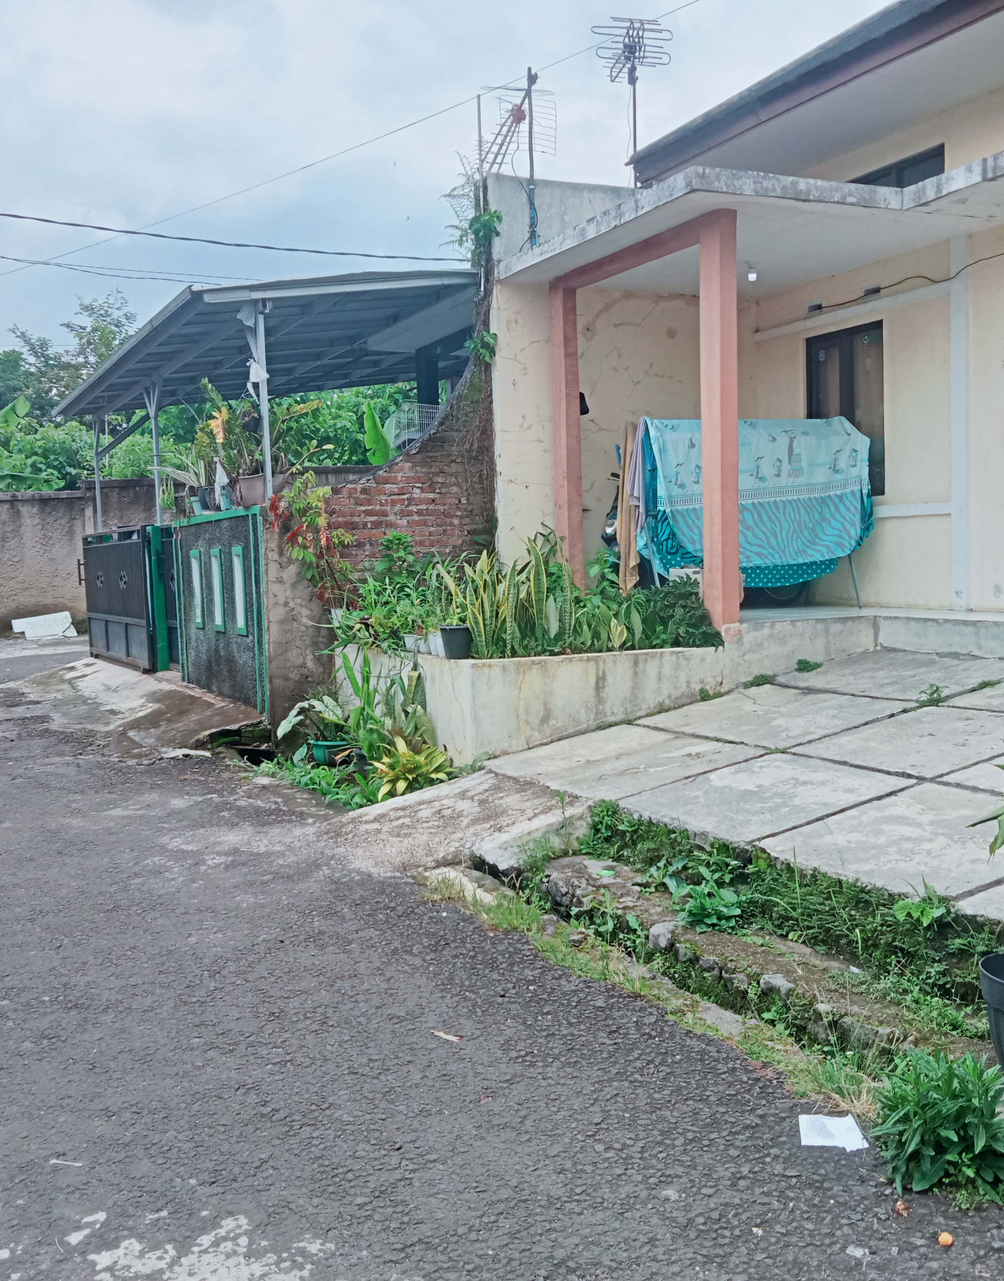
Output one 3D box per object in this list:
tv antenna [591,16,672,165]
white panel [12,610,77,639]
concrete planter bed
[{"bbox_3d":[1.122,-4.647,12.007,0.740,1.320,0.850,-2,4,-14],"label":"tv antenna"},{"bbox_3d":[-7.443,-0.250,22.500,1.040,0.450,0.150,-3,5,-24],"label":"white panel"},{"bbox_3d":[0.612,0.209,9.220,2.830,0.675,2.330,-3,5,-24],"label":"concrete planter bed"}]

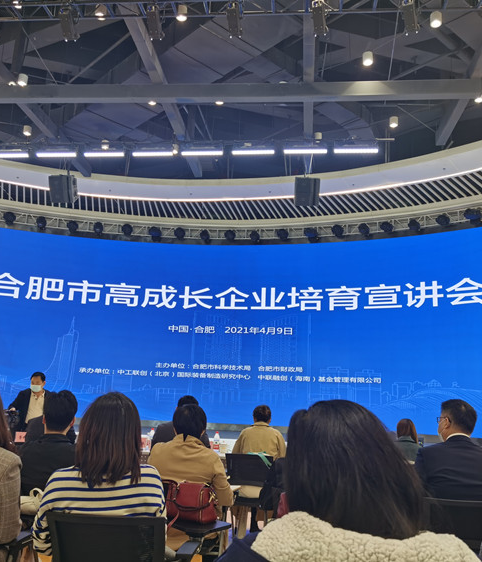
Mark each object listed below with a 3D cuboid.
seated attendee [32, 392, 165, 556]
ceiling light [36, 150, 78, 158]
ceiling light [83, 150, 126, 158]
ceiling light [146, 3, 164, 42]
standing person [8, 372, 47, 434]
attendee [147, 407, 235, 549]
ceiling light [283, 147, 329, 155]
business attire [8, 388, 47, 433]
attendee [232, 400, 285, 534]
[{"bbox_3d":[-0.508,1.046,2.194,0.520,1.220,0.800,3,-13,0],"label":"seated attendee"},{"bbox_3d":[-3.629,-2.502,11.565,0.790,0.110,0.160,1,-13,7],"label":"ceiling light"},{"bbox_3d":[-2.311,-2.150,9.902,0.700,0.110,0.170,1,-13,8],"label":"ceiling light"},{"bbox_3d":[-1.002,-3.028,6.850,0.200,0.220,0.380,1,-53,8],"label":"ceiling light"},{"bbox_3d":[-2.669,1.936,7.313,0.560,1.570,0.400,0,-13,12],"label":"standing person"},{"bbox_3d":[-0.260,1.329,3.305,0.500,1.230,0.800,1,-13,8],"label":"attendee"},{"bbox_3d":[1.205,-2.423,10.873,0.790,0.110,0.160,1,-13,7],"label":"ceiling light"},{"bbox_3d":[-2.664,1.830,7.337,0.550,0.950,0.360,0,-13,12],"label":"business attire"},{"bbox_3d":[0.190,1.794,5.395,0.500,1.270,0.780,1,-13,8],"label":"attendee"}]

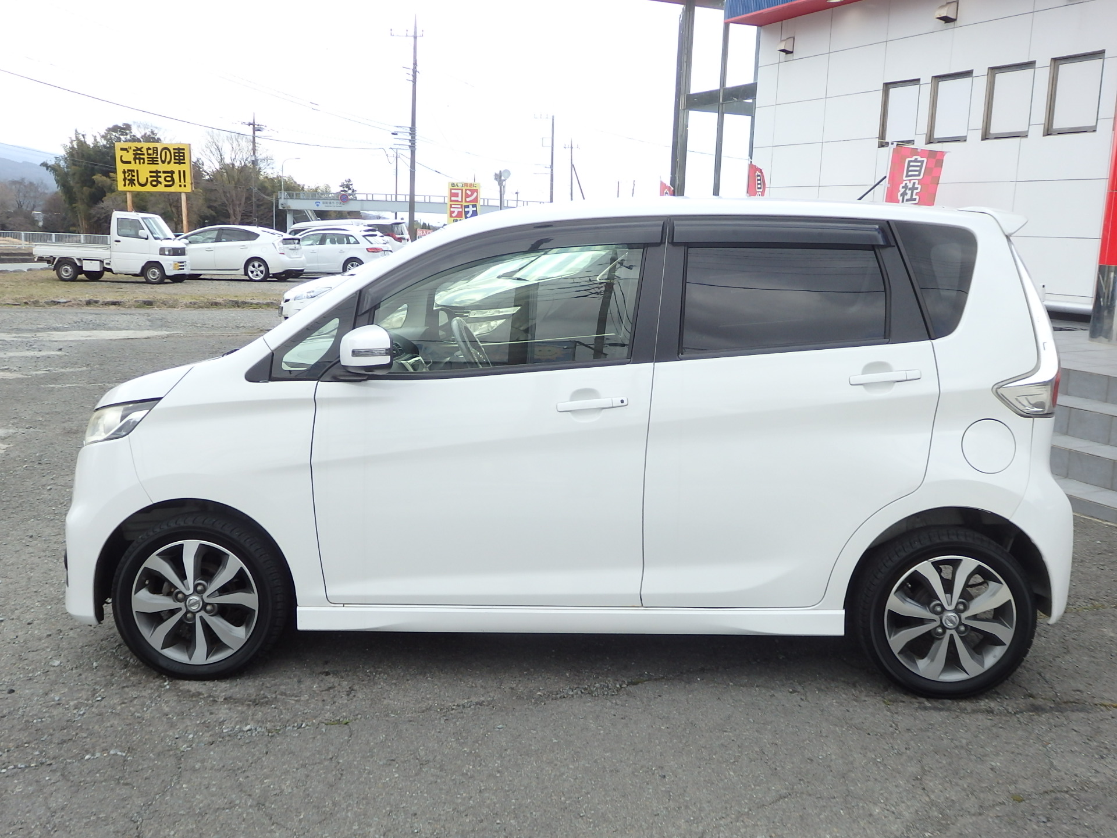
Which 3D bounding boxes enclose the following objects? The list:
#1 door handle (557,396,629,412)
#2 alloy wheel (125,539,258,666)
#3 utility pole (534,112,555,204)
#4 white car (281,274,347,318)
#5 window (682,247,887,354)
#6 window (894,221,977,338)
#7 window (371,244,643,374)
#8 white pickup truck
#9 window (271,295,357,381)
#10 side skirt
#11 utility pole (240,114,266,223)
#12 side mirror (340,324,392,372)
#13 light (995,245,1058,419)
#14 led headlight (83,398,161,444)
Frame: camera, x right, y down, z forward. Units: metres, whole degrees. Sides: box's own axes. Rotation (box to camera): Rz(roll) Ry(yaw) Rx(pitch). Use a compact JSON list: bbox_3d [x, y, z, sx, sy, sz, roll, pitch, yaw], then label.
[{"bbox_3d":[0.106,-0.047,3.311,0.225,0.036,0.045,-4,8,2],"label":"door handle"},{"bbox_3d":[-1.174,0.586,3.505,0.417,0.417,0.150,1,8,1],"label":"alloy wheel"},{"bbox_3d":[-1.308,-19.335,90.994,1.750,12.900,0.400,2,9,0],"label":"utility pole"},{"bbox_3d":[-1.900,-1.661,14.302,3.600,1.490,1.550,-2,11,-21],"label":"white car"},{"bbox_3d":[0.702,-0.373,3.308,0.655,0.355,0.040,2,0,-1],"label":"window"},{"bbox_3d":[1.181,-0.436,3.327,0.270,0.360,0.050,2,-3,-1],"label":"window"},{"bbox_3d":[-0.158,-0.348,3.347,0.860,0.430,0.060,1,-2,1],"label":"window"},{"bbox_3d":[-11.069,-4.331,26.610,3.395,1.800,1.475,2,10,4],"label":"white pickup truck"},{"bbox_3d":[-0.774,-0.260,3.377,0.275,0.280,0.050,1,-2,7],"label":"window"},{"bbox_3d":[0.043,0.641,3.445,1.760,0.105,0.090,2,10,-1],"label":"side skirt"},{"bbox_3d":[-23.115,-17.555,80.836,1.900,10.860,0.500,2,9,0],"label":"utility pole"},{"bbox_3d":[-0.566,-0.207,3.135,0.155,0.155,0.220,2,10,-1],"label":"side mirror"},{"bbox_3d":[1.470,-0.279,3.372,0.215,0.545,0.180,1,8,1],"label":"light"},{"bbox_3d":[-1.433,-0.001,3.503,0.360,0.200,0.360,2,10,-1],"label":"led headlight"}]

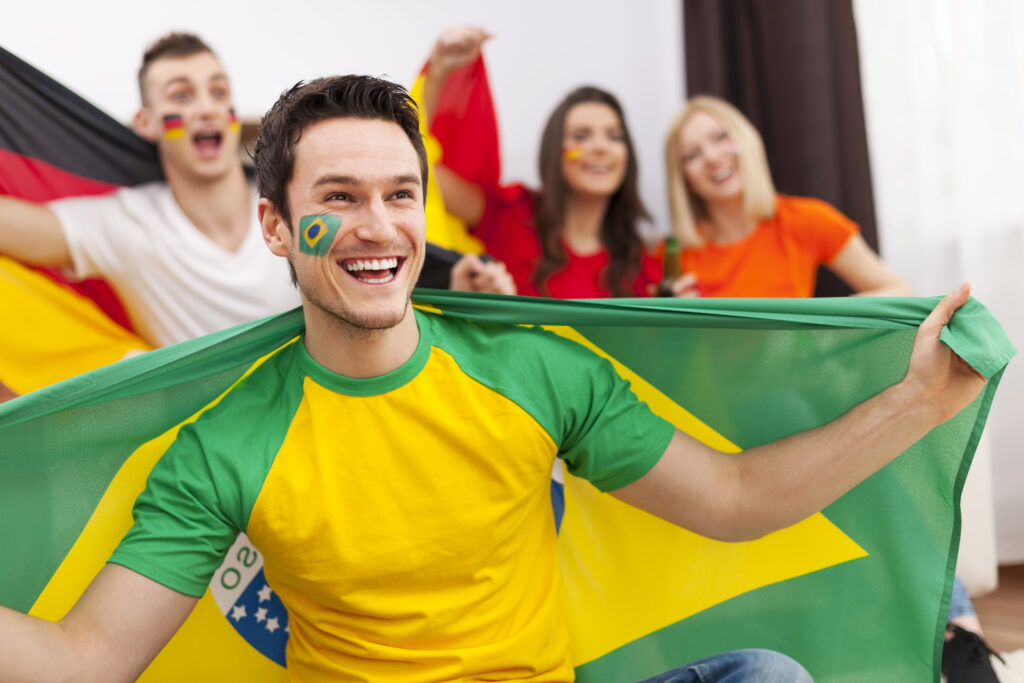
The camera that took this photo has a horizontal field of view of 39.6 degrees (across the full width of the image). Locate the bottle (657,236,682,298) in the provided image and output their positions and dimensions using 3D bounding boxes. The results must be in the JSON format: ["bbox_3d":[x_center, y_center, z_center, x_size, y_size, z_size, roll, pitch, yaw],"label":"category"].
[{"bbox_3d":[0.307,-0.085,2.740,0.063,0.240,0.063,-1,1,0],"label":"bottle"}]

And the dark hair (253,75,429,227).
[{"bbox_3d":[-0.172,-0.177,1.430,0.170,0.175,0.205,-1,1,-27],"label":"dark hair"}]

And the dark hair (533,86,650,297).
[{"bbox_3d":[0.160,-0.295,2.840,0.235,0.430,0.230,-1,1,-5],"label":"dark hair"}]

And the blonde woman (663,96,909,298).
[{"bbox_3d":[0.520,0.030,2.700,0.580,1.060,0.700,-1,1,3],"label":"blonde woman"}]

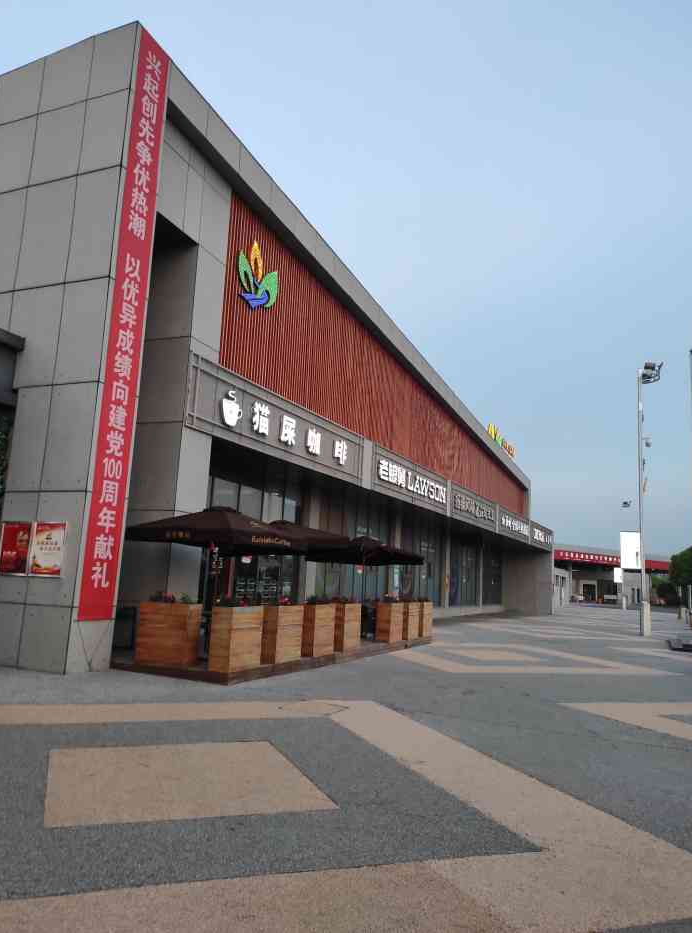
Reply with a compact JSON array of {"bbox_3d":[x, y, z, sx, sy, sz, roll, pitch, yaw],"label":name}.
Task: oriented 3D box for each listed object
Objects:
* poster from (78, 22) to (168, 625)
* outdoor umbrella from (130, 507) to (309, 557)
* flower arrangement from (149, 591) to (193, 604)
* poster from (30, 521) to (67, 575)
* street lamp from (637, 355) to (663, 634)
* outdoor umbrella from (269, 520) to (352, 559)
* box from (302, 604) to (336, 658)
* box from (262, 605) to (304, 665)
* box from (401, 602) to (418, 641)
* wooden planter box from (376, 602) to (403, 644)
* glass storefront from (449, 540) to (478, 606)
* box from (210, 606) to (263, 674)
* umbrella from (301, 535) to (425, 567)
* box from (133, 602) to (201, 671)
[{"bbox_3d":[-3.356,-2.361,10.849,0.040,9.290,0.710,-1,-10,25],"label":"poster"},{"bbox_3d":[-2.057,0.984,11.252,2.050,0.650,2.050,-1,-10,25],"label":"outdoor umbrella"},{"bbox_3d":[-2.755,2.085,11.097,0.820,0.240,0.320,-1,-10,25],"label":"flower arrangement"},{"bbox_3d":[-4.639,1.281,10.878,0.650,0.820,0.030,-1,-10,25],"label":"poster"},{"bbox_3d":[11.522,1.106,26.508,0.800,10.500,0.950,-1,-10,25],"label":"street lamp"},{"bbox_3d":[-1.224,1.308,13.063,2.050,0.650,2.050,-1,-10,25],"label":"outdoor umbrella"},{"bbox_3d":[-0.548,3.060,13.167,0.365,0.903,0.913,-1,-10,23],"label":"box"},{"bbox_3d":[-1.097,2.835,11.928,0.365,0.906,0.915,-1,-10,23],"label":"box"},{"bbox_3d":[1.595,3.929,17.960,0.365,0.889,0.899,-1,-10,23],"label":"box"},{"bbox_3d":[1.058,3.698,16.704,0.365,0.889,0.899,-1,-10,23],"label":"wooden planter box"},{"bbox_3d":[6.205,5.641,36.727,0.200,3.350,5.900,-1,-10,25],"label":"glass storefront"},{"bbox_3d":[-1.551,2.440,9.985,0.370,0.885,0.770,-1,-10,25],"label":"box"},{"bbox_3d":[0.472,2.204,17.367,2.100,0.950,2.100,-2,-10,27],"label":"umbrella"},{"bbox_3d":[-2.612,2.457,10.390,0.850,0.870,0.370,-1,-10,25],"label":"box"}]

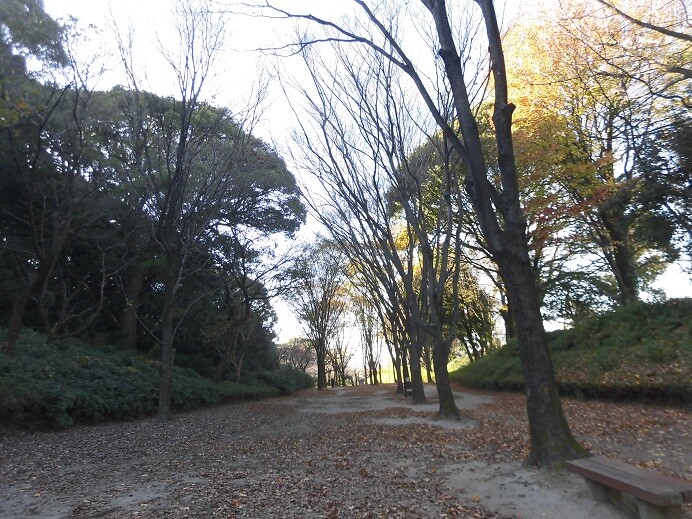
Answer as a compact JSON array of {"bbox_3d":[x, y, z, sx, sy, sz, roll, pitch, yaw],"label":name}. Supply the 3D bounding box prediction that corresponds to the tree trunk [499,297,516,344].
[{"bbox_3d":[11.243,4.187,32.957,1.100,3.050,0.950,-5,-15,18],"label":"tree trunk"}]

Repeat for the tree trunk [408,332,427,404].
[{"bbox_3d":[4.092,6.194,27.460,0.900,4.000,0.800,-2,-14,8],"label":"tree trunk"}]

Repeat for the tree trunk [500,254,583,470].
[{"bbox_3d":[3.654,1.678,8.968,1.050,3.900,0.850,-5,-15,21],"label":"tree trunk"}]

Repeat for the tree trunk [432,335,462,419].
[{"bbox_3d":[3.835,4.375,18.127,0.920,3.060,0.800,-3,-14,11],"label":"tree trunk"}]

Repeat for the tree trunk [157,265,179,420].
[{"bbox_3d":[-6.516,2.911,17.515,0.620,5.610,0.550,5,-15,-20],"label":"tree trunk"}]

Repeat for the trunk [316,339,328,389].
[{"bbox_3d":[-2.443,10.774,49.871,1.100,5.070,1.000,1,-14,-3],"label":"trunk"}]

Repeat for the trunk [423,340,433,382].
[{"bbox_3d":[8.317,10.281,48.963,0.950,4.390,0.800,-2,-14,9],"label":"trunk"}]

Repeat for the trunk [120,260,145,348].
[{"bbox_3d":[-9.005,1.857,20.142,0.850,3.740,0.750,6,-15,-23],"label":"trunk"}]

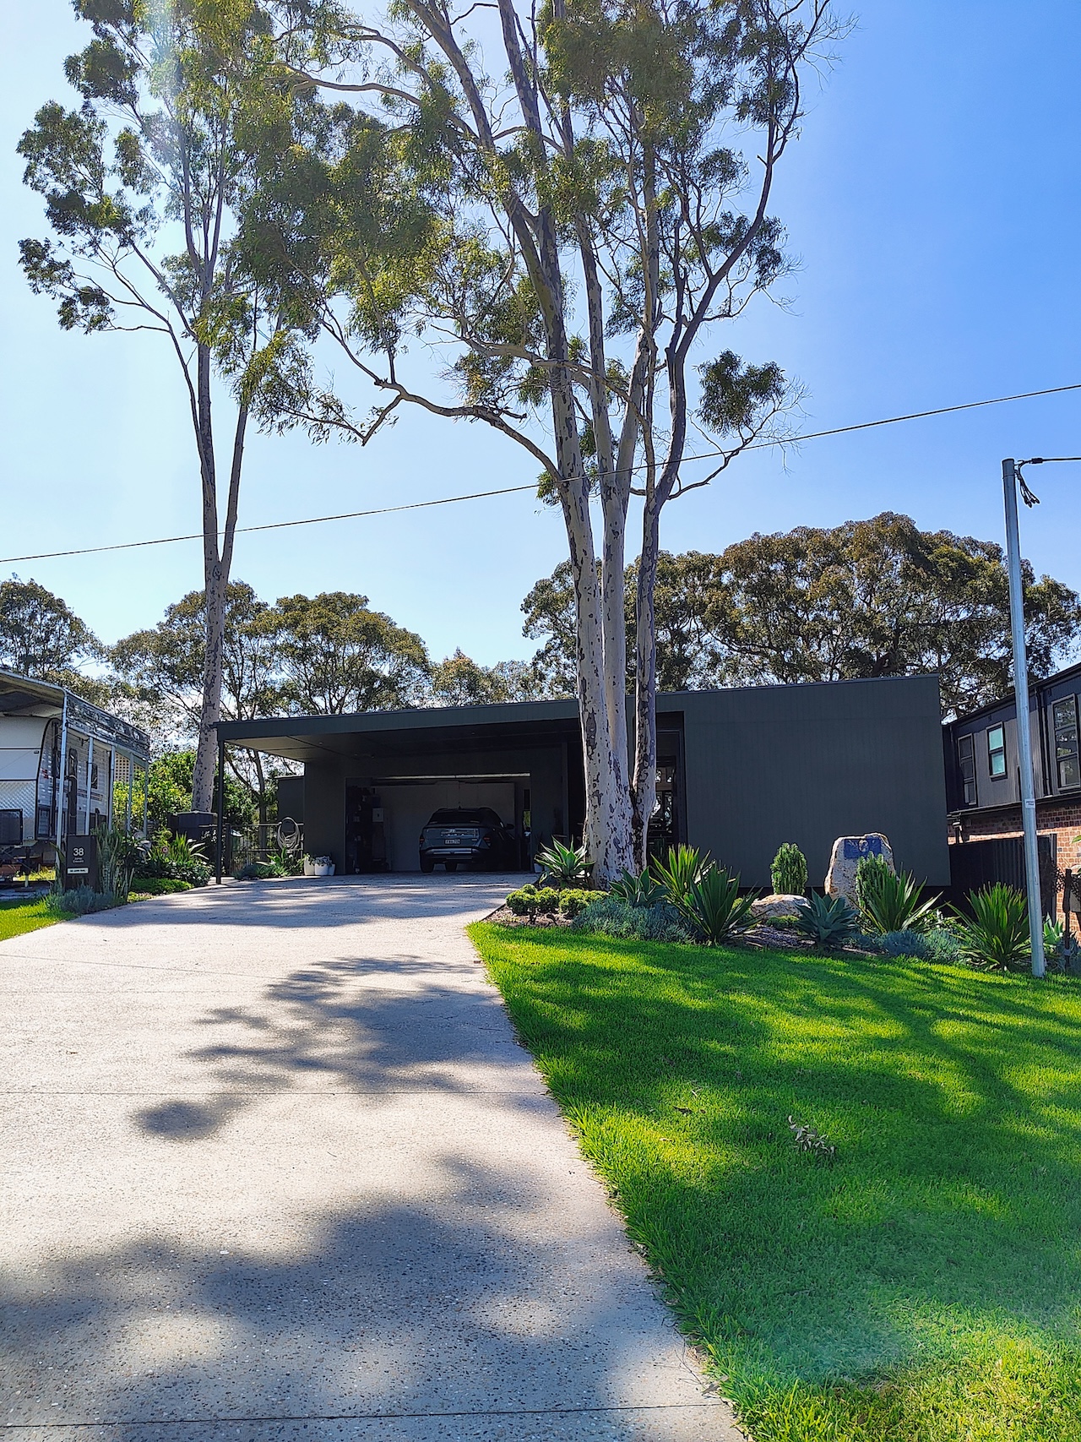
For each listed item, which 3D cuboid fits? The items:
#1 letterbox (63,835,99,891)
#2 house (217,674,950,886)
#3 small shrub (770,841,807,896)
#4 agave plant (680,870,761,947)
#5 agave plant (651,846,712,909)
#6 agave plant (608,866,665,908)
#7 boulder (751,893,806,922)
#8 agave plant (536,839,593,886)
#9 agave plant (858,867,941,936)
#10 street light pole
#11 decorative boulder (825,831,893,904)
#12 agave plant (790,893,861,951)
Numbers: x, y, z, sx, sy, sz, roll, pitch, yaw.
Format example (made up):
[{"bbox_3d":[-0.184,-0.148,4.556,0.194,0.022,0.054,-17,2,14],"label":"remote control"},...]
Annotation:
[{"bbox_3d":[-6.885,2.185,15.600,0.340,0.980,0.280,-1,-6,1],"label":"letterbox"},{"bbox_3d":[1.344,1.927,25.802,13.550,3.750,13.000,-1,-6,7],"label":"house"},{"bbox_3d":[3.411,2.050,14.300,0.490,0.780,0.480,-1,-6,0],"label":"small shrub"},{"bbox_3d":[1.989,2.071,11.600,0.860,0.820,0.840,-1,-6,0],"label":"agave plant"},{"bbox_3d":[1.738,1.923,12.700,0.820,0.800,0.800,-1,-6,0],"label":"agave plant"},{"bbox_3d":[1.193,2.058,12.900,0.710,0.570,0.700,-1,-6,0],"label":"agave plant"},{"bbox_3d":[3.013,2.385,13.200,0.700,0.380,0.550,-1,-6,0],"label":"boulder"},{"bbox_3d":[0.350,2.162,15.800,0.870,0.750,0.850,-1,-6,0],"label":"agave plant"},{"bbox_3d":[4.176,2.101,12.100,0.940,0.800,0.900,-1,-6,0],"label":"agave plant"},{"bbox_3d":[5.188,-0.111,11.214,0.125,5.600,0.125,-1,-6,0],"label":"street light pole"},{"bbox_3d":[4.378,2.050,14.300,0.930,1.000,0.550,-1,-6,6],"label":"decorative boulder"},{"bbox_3d":[3.120,2.189,11.400,0.740,0.580,0.720,-1,-6,0],"label":"agave plant"}]

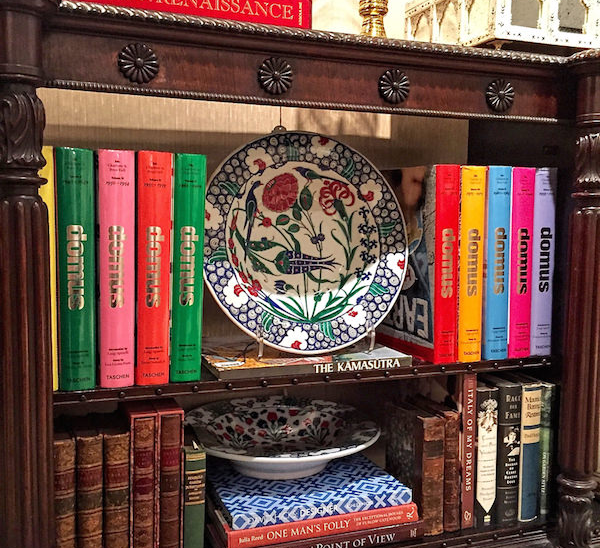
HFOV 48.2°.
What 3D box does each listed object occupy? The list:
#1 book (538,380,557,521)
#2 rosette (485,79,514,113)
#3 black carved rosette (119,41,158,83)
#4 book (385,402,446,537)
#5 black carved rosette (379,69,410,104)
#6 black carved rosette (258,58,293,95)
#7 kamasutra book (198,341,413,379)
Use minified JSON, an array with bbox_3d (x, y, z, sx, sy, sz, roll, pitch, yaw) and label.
[{"bbox_3d":[0.399,0.303,1.230,0.028,0.236,0.158,-1,5,-21],"label":"book"},{"bbox_3d":[0.316,-0.282,1.061,0.050,0.051,0.014,-1,5,-21],"label":"rosette"},{"bbox_3d":[-0.208,-0.271,0.864,0.050,0.051,0.014,-1,5,-21],"label":"black carved rosette"},{"bbox_3d":[0.196,0.328,1.153,0.041,0.196,0.129,-1,5,-21],"label":"book"},{"bbox_3d":[0.140,-0.278,0.995,0.050,0.051,0.014,-1,5,-21],"label":"black carved rosette"},{"bbox_3d":[-0.034,-0.275,0.930,0.050,0.051,0.014,-1,5,-21],"label":"black carved rosette"},{"bbox_3d":[-0.004,0.134,1.095,0.307,0.014,0.201,-1,5,-21],"label":"kamasutra book"}]

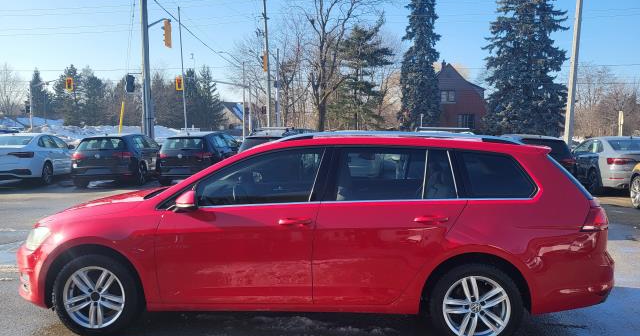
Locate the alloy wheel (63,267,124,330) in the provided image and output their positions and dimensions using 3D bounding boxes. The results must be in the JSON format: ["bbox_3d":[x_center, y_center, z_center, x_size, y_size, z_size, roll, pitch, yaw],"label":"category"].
[{"bbox_3d":[-1.605,0.924,3.512,0.455,0.455,0.190,0,4,5],"label":"alloy wheel"}]

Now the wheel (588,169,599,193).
[{"bbox_3d":[6.666,0.285,11.640,0.210,0.510,0.510,1,4,11],"label":"wheel"}]

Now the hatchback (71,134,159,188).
[{"bbox_3d":[-6.092,-0.291,15.006,1.820,1.460,4.270,-1,4,-5],"label":"hatchback"}]

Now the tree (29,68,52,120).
[{"bbox_3d":[-38.177,-9.235,65.464,3.295,8.514,3.295,0,5,0],"label":"tree"}]

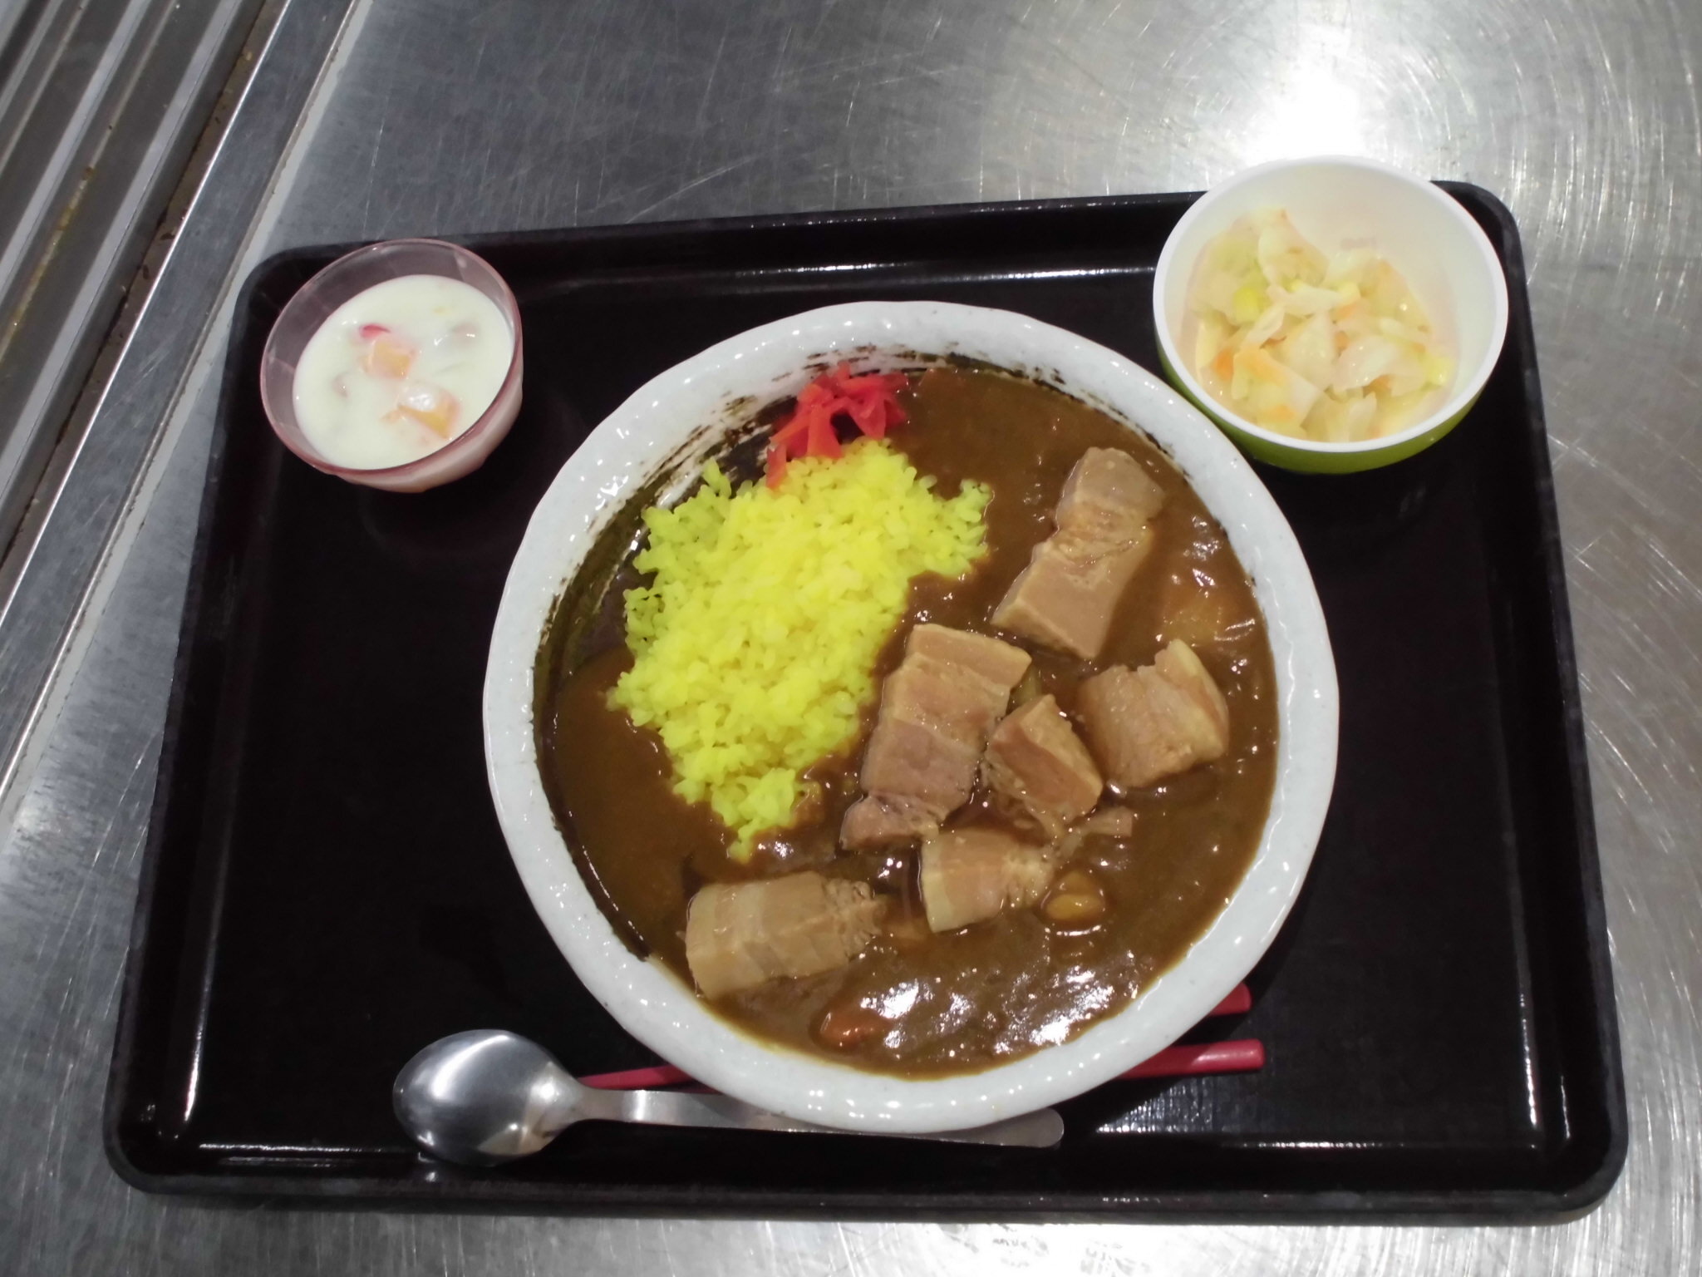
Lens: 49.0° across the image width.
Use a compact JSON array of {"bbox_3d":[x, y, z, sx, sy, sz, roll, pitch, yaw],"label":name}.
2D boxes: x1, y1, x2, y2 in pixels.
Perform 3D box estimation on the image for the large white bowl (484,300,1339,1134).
[{"bbox_3d":[0.017,0.023,0.538,0.237,0.057,0.237,-2,68,8],"label":"large white bowl"}]

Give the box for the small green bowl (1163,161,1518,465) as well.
[{"bbox_3d":[0.142,-0.089,0.567,0.100,0.050,0.100,-2,68,8],"label":"small green bowl"}]

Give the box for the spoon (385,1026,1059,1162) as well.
[{"bbox_3d":[-0.037,0.131,0.521,0.192,0.022,0.038,1,69,9],"label":"spoon"}]

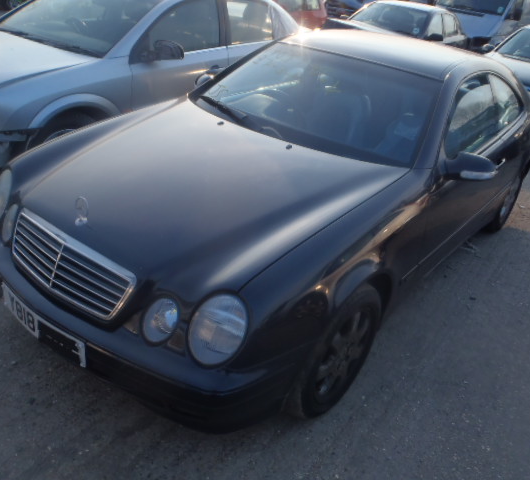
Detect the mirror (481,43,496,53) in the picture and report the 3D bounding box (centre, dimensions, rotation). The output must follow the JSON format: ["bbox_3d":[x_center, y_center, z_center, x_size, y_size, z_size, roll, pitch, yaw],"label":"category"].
[{"bbox_3d":[3.566,-3.067,8.260,0.240,0.160,0.140,26,32,32],"label":"mirror"}]

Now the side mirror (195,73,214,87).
[{"bbox_3d":[-0.383,-1.020,3.419,0.220,0.130,0.115,25,31,30],"label":"side mirror"}]

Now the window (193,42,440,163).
[{"bbox_3d":[0.309,-0.834,2.853,1.400,0.110,0.680,25,62,30],"label":"window"}]

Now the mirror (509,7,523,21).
[{"bbox_3d":[6.231,-5.588,12.800,0.250,0.350,0.160,16,28,15],"label":"mirror"}]

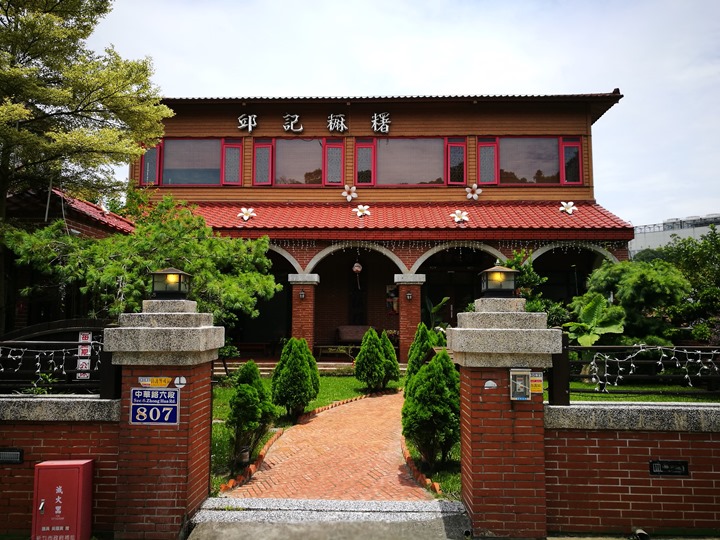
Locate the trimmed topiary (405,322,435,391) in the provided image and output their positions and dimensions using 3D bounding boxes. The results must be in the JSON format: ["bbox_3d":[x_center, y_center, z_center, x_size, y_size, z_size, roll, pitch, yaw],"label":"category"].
[{"bbox_3d":[1.173,1.713,10.803,0.642,1.380,0.642,0,-5,0],"label":"trimmed topiary"}]

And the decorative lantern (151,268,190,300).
[{"bbox_3d":[-1.592,0.117,4.731,0.253,0.278,0.253,0,-5,0],"label":"decorative lantern"}]

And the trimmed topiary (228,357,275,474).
[{"bbox_3d":[-1.136,1.490,5.829,0.508,1.089,0.508,0,-5,0],"label":"trimmed topiary"}]

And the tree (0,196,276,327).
[{"bbox_3d":[-4.089,0.518,10.499,5.042,3.696,4.100,0,-5,0],"label":"tree"}]

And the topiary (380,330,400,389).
[{"bbox_3d":[0.605,1.893,11.927,0.515,1.187,0.515,0,-5,0],"label":"topiary"}]

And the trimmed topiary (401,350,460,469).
[{"bbox_3d":[0.773,1.452,5.986,0.673,1.188,0.673,0,-5,0],"label":"trimmed topiary"}]

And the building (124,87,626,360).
[{"bbox_3d":[0.050,-1.007,18.481,13.900,8.143,9.000,0,-5,0],"label":"building"}]

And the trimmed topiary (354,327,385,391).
[{"bbox_3d":[0.210,1.837,11.777,0.657,1.276,0.657,0,-5,0],"label":"trimmed topiary"}]

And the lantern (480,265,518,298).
[{"bbox_3d":[1.175,0.094,4.733,0.253,0.291,0.253,0,-5,0],"label":"lantern"}]

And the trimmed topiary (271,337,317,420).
[{"bbox_3d":[-1.064,1.676,8.984,0.778,1.184,0.778,0,-5,0],"label":"trimmed topiary"}]

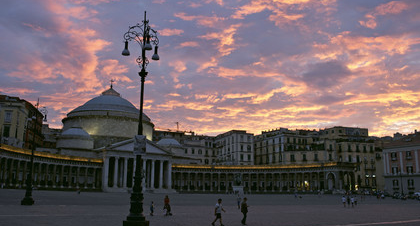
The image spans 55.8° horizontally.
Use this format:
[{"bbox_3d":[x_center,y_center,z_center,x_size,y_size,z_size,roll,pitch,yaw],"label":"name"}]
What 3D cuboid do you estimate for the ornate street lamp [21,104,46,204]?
[{"bbox_3d":[-21.198,4.497,47.747,2.200,12.800,2.200,0,-12,0],"label":"ornate street lamp"}]

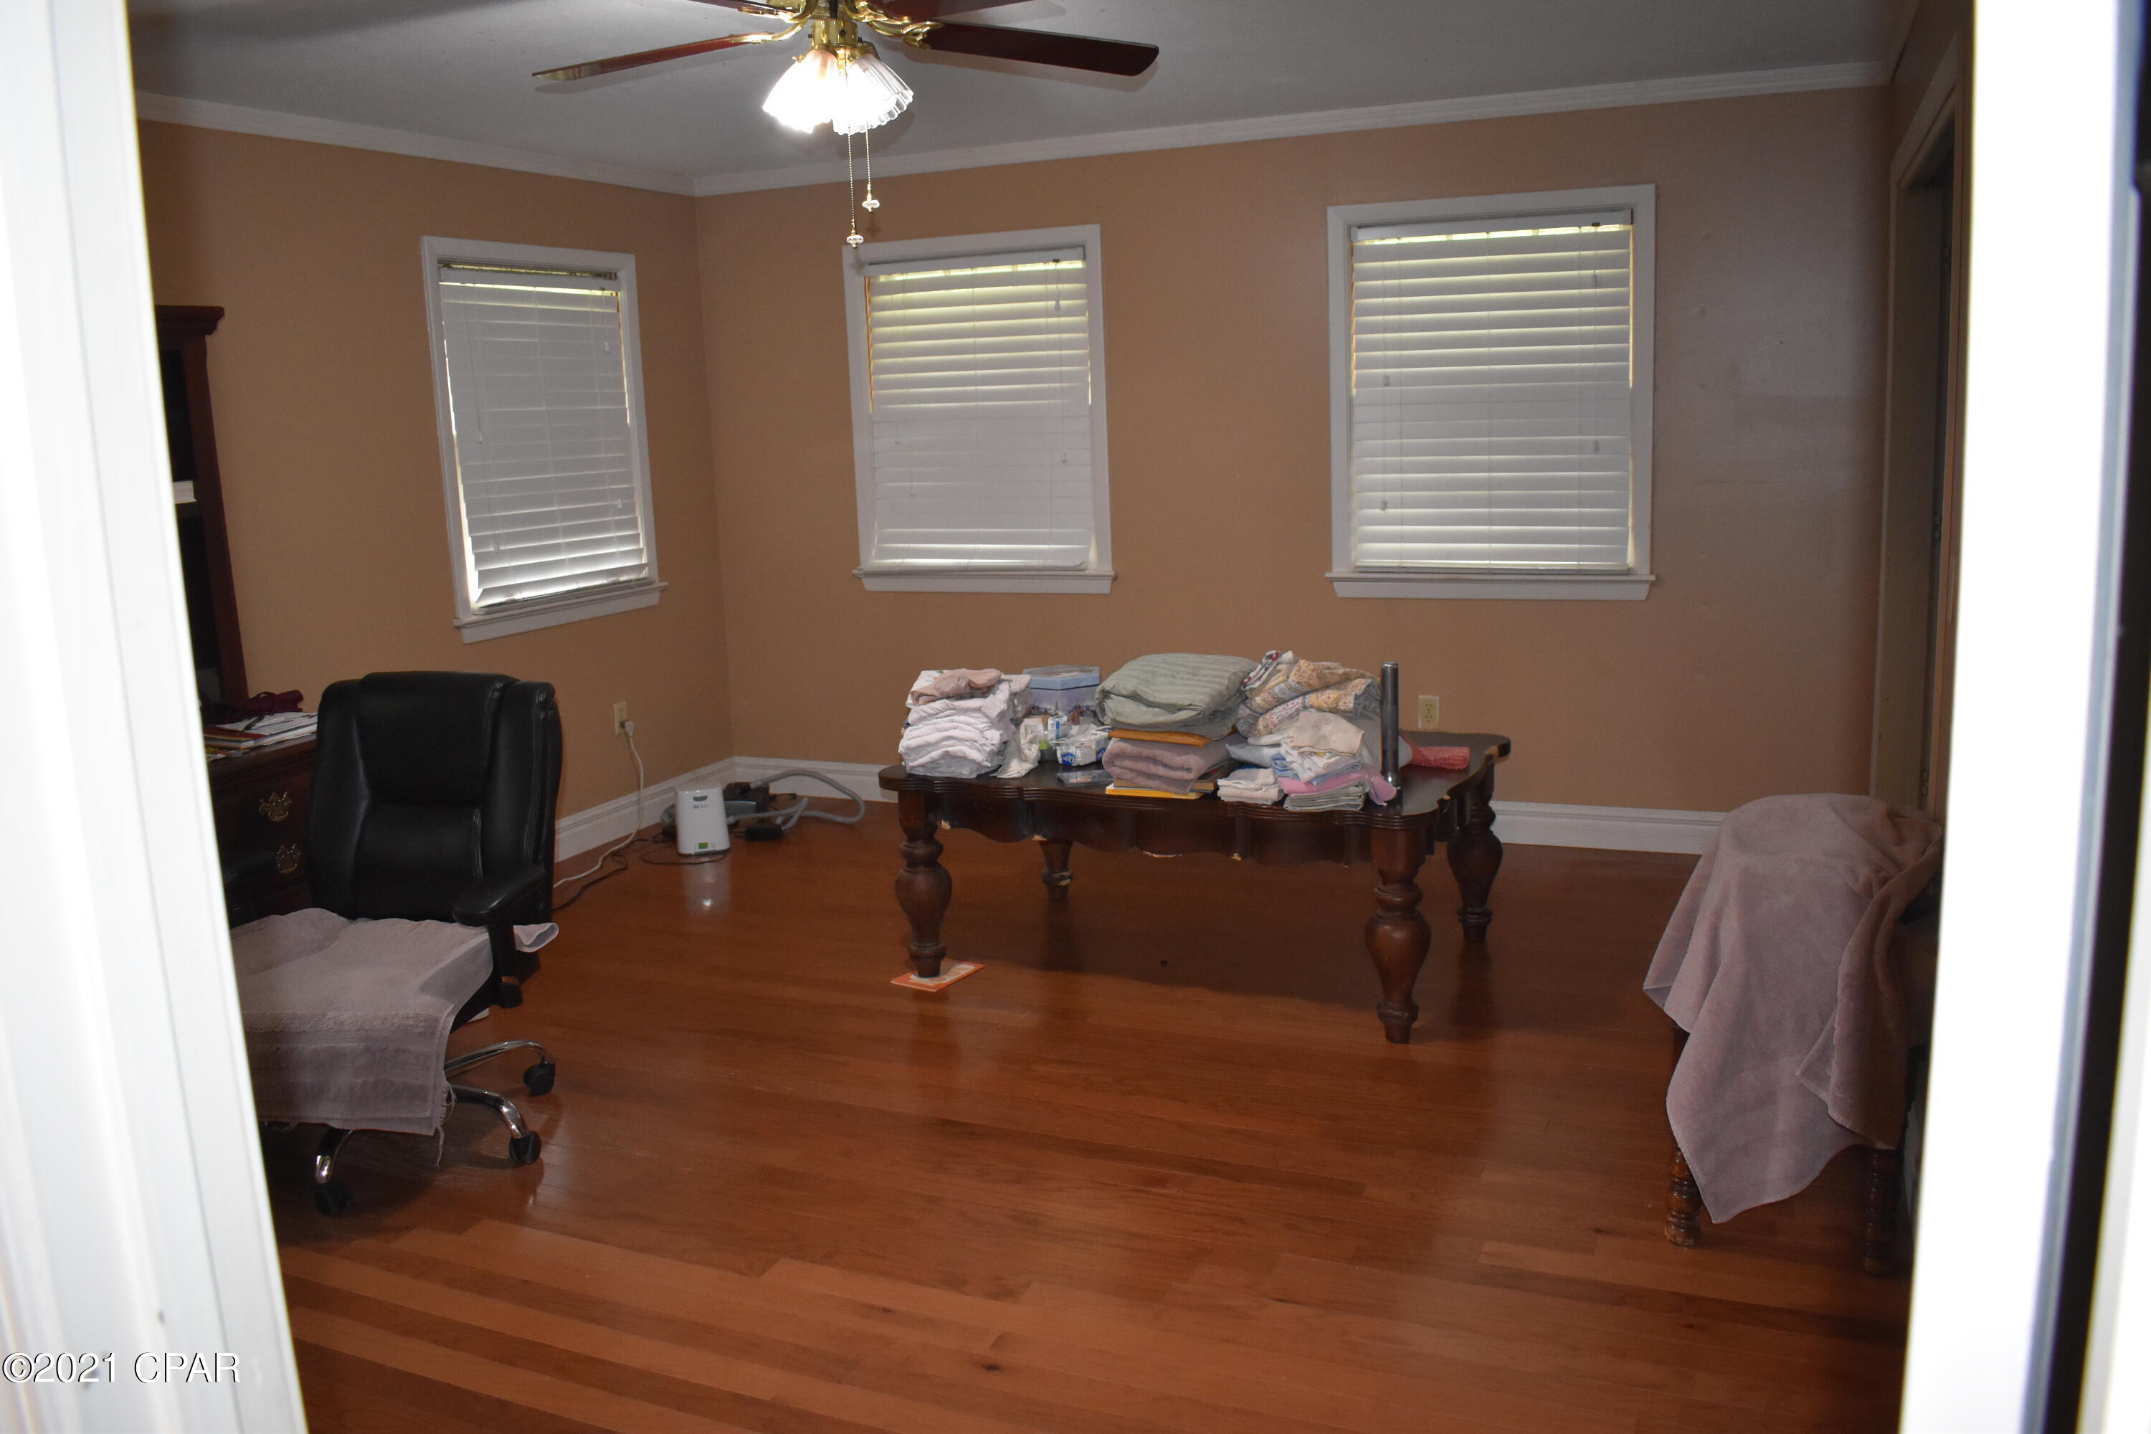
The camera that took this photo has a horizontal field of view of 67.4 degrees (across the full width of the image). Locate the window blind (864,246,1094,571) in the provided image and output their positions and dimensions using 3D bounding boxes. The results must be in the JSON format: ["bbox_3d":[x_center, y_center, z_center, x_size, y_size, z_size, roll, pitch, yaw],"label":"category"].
[{"bbox_3d":[-0.364,-1.095,5.853,0.905,1.147,0.060,2,12,23],"label":"window blind"}]

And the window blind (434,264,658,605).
[{"bbox_3d":[-1.784,-0.963,5.499,0.060,1.119,0.920,2,12,23],"label":"window blind"}]

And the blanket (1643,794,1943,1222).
[{"bbox_3d":[1.202,0.489,2.736,0.460,0.660,0.430,2,12,23],"label":"blanket"}]

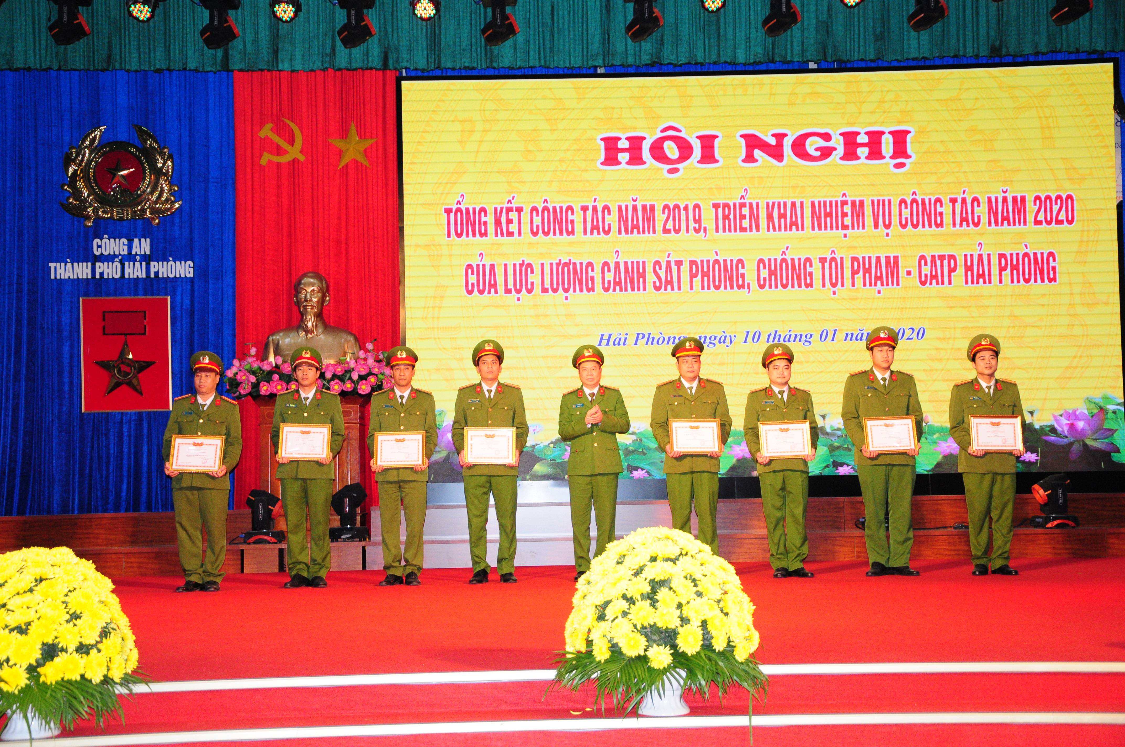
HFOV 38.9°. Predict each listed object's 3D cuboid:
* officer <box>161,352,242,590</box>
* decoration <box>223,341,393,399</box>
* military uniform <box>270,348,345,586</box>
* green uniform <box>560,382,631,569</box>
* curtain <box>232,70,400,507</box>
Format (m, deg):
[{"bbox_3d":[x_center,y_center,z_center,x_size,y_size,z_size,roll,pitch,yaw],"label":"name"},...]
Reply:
[{"bbox_3d":[-2.652,0.711,11.700,0.594,1.751,0.390,-1,-1,7],"label":"officer"},{"bbox_3d":[-2.033,-0.024,12.850,1.352,0.453,0.420,-1,0,0],"label":"decoration"},{"bbox_3d":[-1.891,0.689,11.800,0.507,1.750,0.400,-1,0,-2],"label":"military uniform"},{"bbox_3d":[0.238,0.768,11.800,0.504,1.377,0.380,-1,0,2],"label":"green uniform"},{"bbox_3d":[-2.038,-0.694,13.200,1.302,3.600,0.150,-1,0,0],"label":"curtain"}]

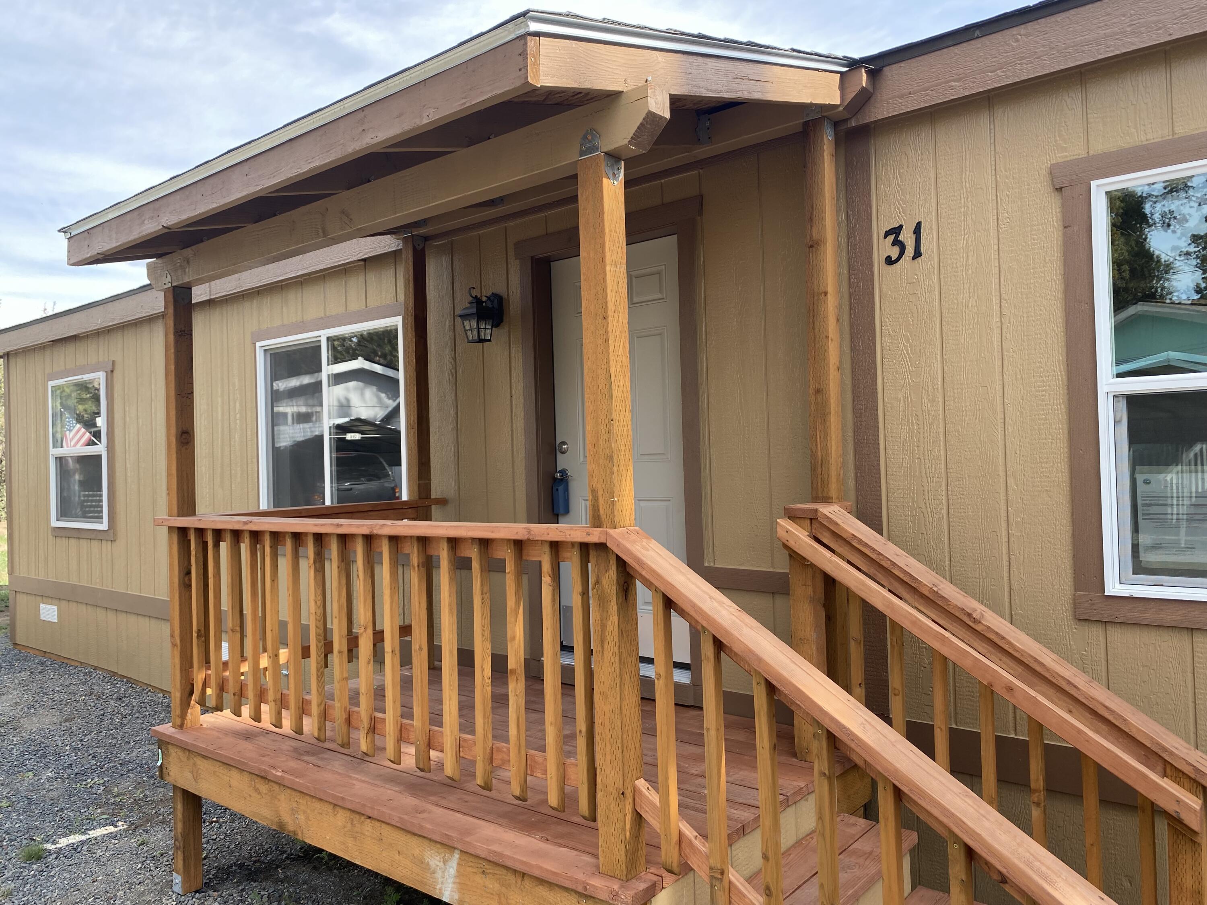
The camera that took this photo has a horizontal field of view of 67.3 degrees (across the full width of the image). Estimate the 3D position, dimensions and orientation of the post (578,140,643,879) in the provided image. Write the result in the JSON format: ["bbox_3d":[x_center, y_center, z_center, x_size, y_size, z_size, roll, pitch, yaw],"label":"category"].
[{"bbox_3d":[0.024,0.163,2.467,0.090,1.940,0.090,-2,-1,39],"label":"post"}]

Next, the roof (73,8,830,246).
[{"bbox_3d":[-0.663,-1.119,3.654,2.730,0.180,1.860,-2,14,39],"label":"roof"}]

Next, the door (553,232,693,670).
[{"bbox_3d":[0.116,-0.007,4.465,0.905,1.999,0.045,-2,0,40],"label":"door"}]

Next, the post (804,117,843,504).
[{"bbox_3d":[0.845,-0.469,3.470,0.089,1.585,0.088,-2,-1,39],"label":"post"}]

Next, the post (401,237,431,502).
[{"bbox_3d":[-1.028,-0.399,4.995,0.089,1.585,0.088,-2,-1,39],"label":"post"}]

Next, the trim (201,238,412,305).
[{"bbox_3d":[-2.061,-1.196,5.973,2.490,0.140,0.037,-2,-1,39],"label":"trim"}]

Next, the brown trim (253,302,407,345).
[{"bbox_3d":[-1.824,-0.830,5.859,1.700,0.088,0.030,-2,-1,39],"label":"brown trim"}]

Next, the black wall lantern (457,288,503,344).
[{"bbox_3d":[-0.648,-0.714,4.771,0.150,0.302,0.226,-2,-1,39],"label":"black wall lantern"}]

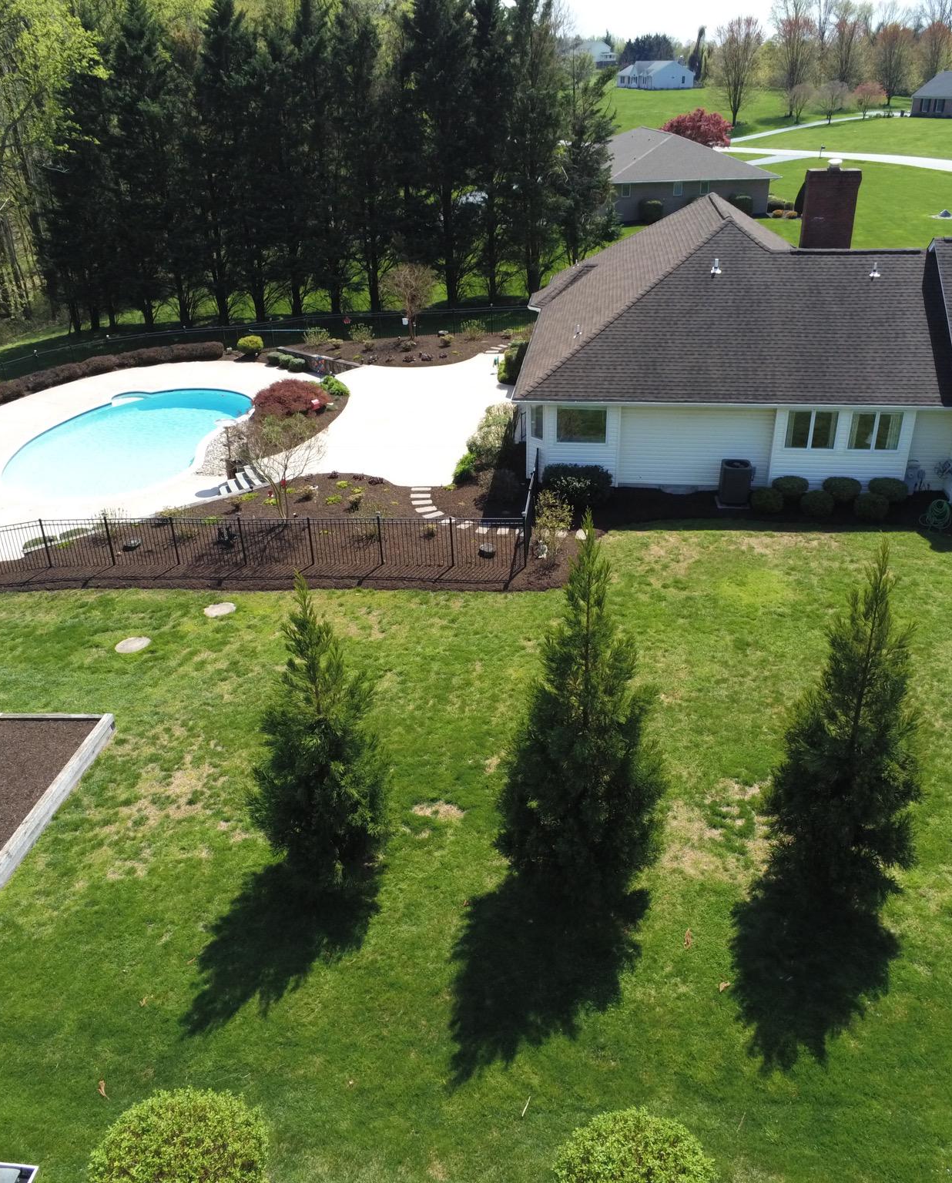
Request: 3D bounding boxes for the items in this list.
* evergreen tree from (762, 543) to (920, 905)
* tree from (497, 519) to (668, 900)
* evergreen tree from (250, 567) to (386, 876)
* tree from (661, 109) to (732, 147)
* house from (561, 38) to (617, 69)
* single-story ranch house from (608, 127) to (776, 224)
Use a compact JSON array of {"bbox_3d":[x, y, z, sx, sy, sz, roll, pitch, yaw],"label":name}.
[{"bbox_3d":[5.462,1.740,15.163,2.400,5.369,2.400,-2,28,0],"label":"evergreen tree"},{"bbox_3d":[1.603,1.593,15.453,2.700,5.814,2.700,-2,28,0],"label":"tree"},{"bbox_3d":[-2.412,2.034,16.028,2.200,4.961,2.200,-2,28,0],"label":"evergreen tree"},{"bbox_3d":[21.884,-45.455,104.311,7.070,4.950,7.070,-2,28,0],"label":"tree"},{"bbox_3d":[32.235,-152.591,298.000,13.000,8.000,9.500,13,32,26],"label":"house"},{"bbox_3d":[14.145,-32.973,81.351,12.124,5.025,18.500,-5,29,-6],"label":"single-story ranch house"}]

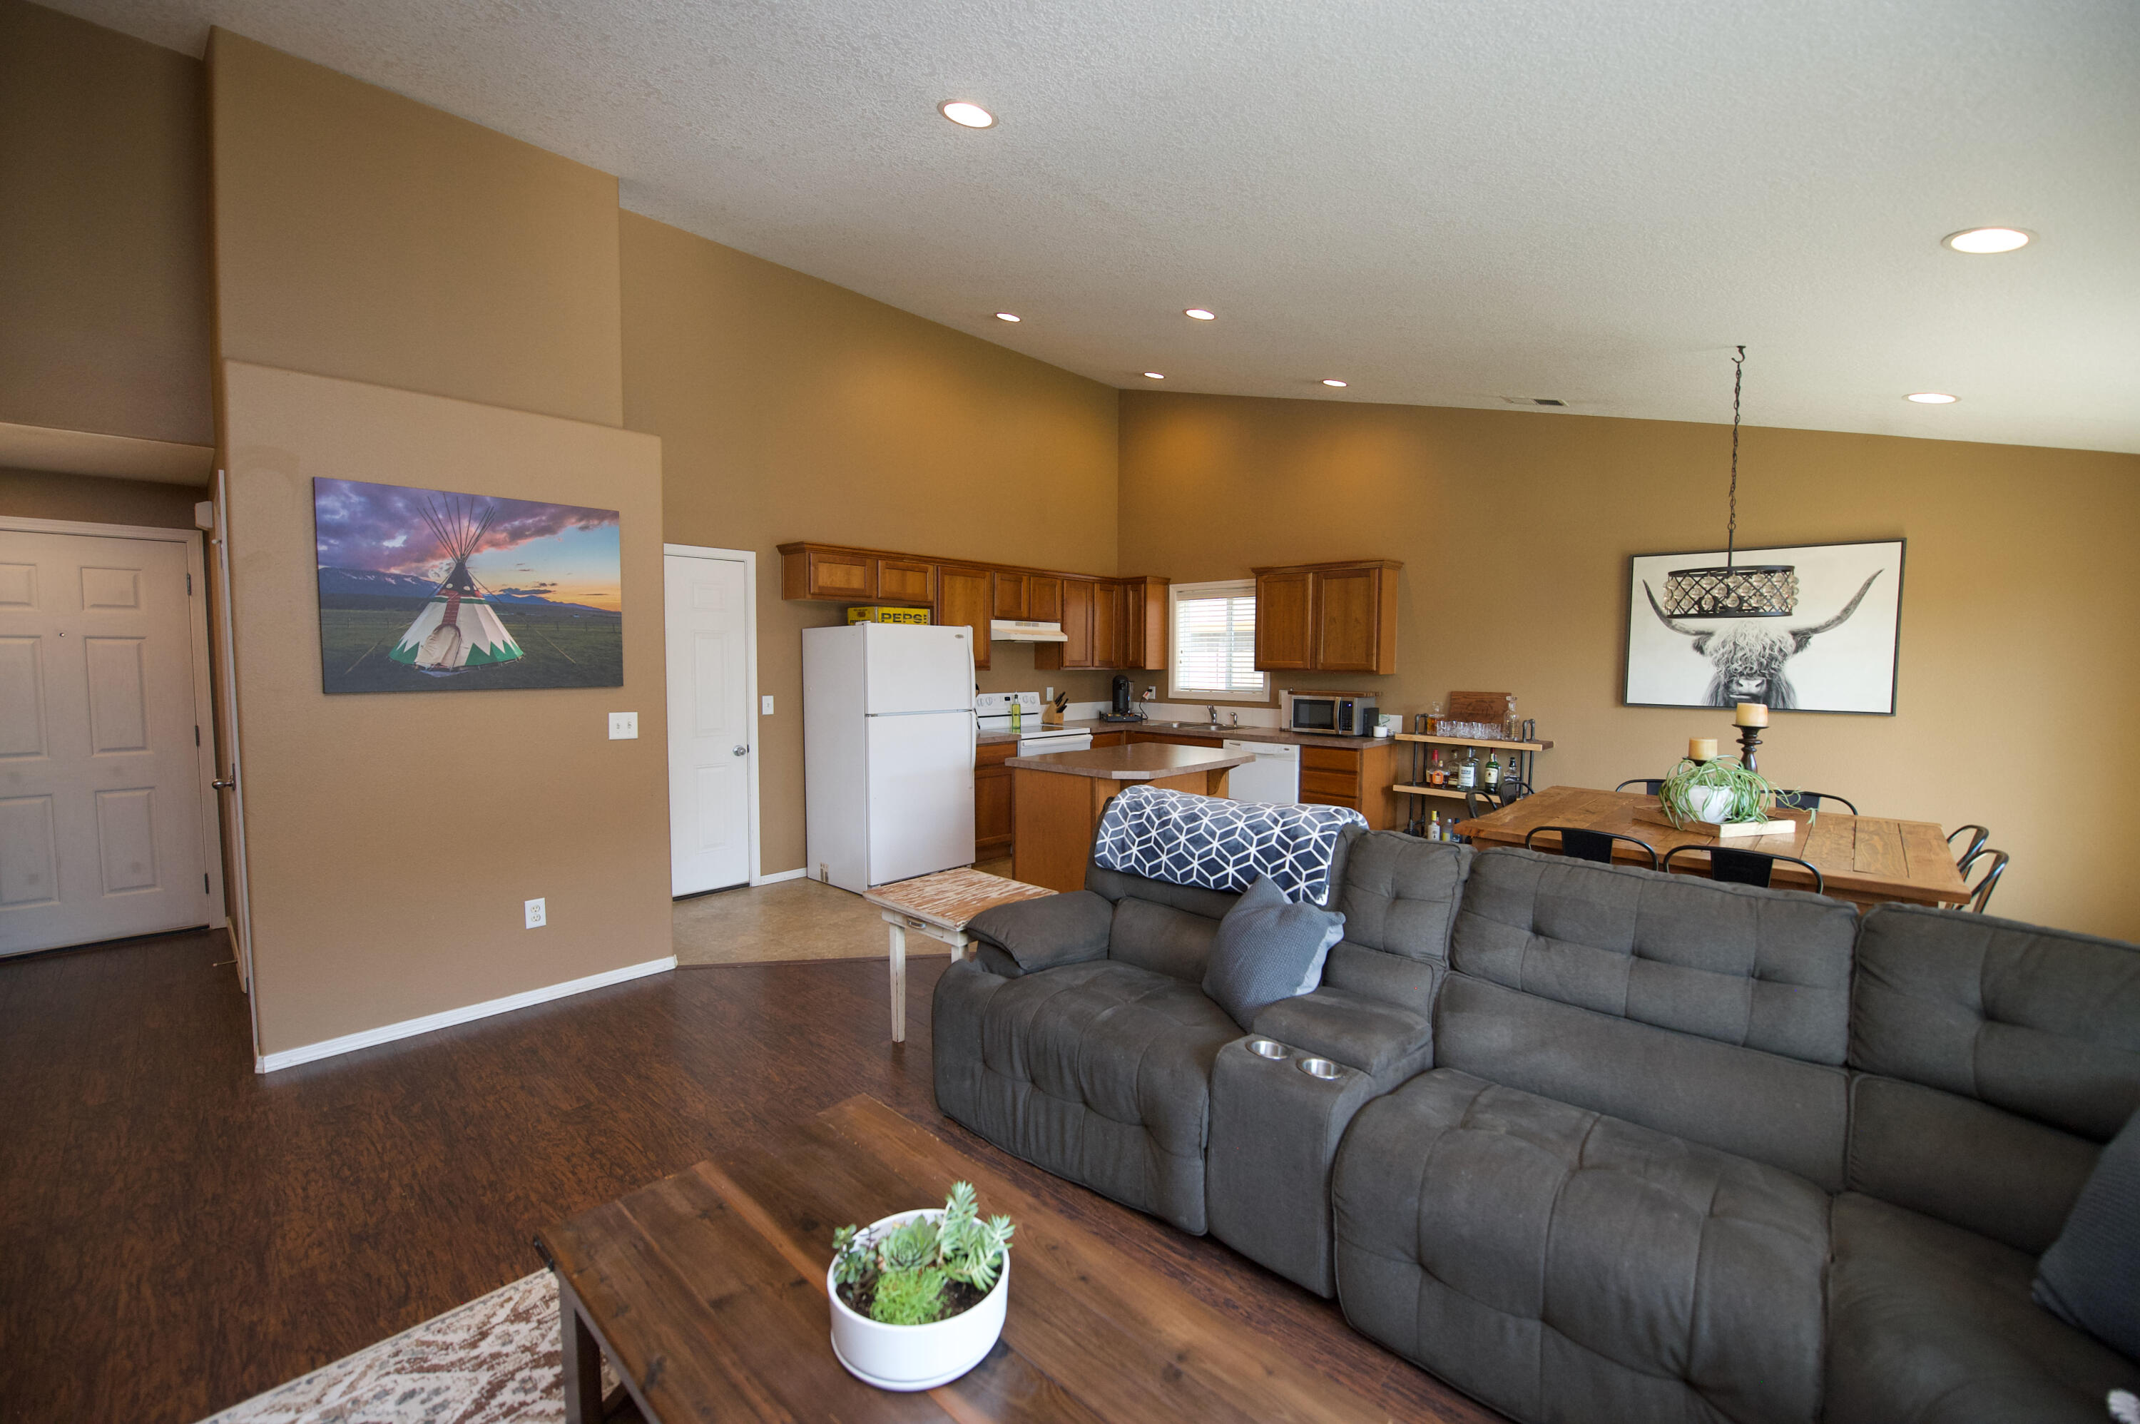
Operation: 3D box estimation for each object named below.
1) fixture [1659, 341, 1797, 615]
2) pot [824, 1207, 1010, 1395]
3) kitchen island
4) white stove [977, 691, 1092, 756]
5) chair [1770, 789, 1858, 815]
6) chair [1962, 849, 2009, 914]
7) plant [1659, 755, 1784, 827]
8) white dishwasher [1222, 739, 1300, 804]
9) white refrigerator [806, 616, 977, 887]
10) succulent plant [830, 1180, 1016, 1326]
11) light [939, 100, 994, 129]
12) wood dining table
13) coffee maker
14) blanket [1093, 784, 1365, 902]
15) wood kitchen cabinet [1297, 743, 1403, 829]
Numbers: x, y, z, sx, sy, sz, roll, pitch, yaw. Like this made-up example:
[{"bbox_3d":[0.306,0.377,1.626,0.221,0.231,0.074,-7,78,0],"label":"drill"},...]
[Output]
[{"bbox_3d":[2.662,-0.920,3.344,0.432,1.060,0.432,4,5,44],"label":"fixture"},{"bbox_3d":[-0.224,0.864,1.249,0.258,0.092,0.258,0,3,0],"label":"pot"},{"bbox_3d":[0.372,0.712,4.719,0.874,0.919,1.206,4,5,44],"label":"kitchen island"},{"bbox_3d":[-0.301,0.458,6.554,0.683,1.186,0.762,4,5,44],"label":"white stove"},{"bbox_3d":[3.332,0.809,3.865,0.460,0.840,0.440,-3,5,-44],"label":"chair"},{"bbox_3d":[2.941,0.872,2.972,0.502,0.844,0.442,4,5,44],"label":"chair"},{"bbox_3d":[2.801,0.335,3.566,0.412,0.281,0.382,4,5,44],"label":"plant"},{"bbox_3d":[1.549,0.648,6.116,0.620,0.860,0.610,-3,5,-44],"label":"white dishwasher"},{"bbox_3d":[-1.196,0.271,5.549,0.769,1.678,0.789,4,5,44],"label":"white refrigerator"},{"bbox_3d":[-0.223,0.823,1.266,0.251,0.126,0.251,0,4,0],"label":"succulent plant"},{"bbox_3d":[-0.311,-1.813,2.521,0.185,0.035,0.185,-3,20,-44],"label":"light"},{"bbox_3d":[2.686,0.861,3.556,1.490,0.768,1.530,4,5,44],"label":"wood dining table"},{"bbox_3d":[0.469,-0.121,7.470,0.322,0.402,0.342,0,4,-1],"label":"coffee maker"},{"bbox_3d":[0.520,0.432,2.826,0.900,0.290,0.320,3,5,40],"label":"blanket"},{"bbox_3d":[1.980,0.663,5.924,0.457,0.879,0.613,4,5,44],"label":"wood kitchen cabinet"}]

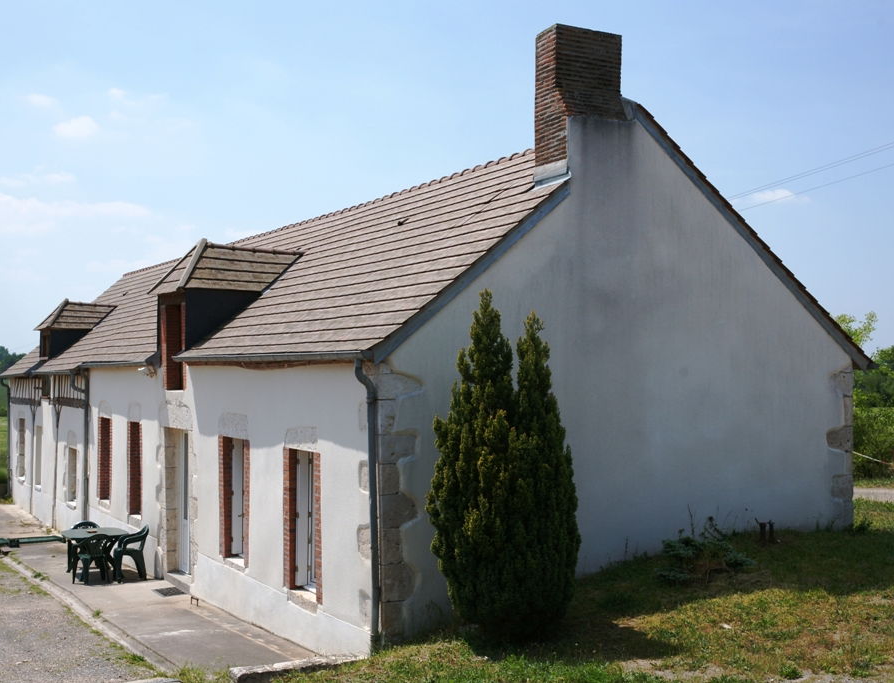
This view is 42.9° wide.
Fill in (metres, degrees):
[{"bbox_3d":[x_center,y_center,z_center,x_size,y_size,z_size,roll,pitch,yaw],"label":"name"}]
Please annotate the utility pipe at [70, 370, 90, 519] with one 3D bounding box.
[{"bbox_3d":[-7.472,2.243,23.200,0.380,3.303,0.100,1,-2,-29],"label":"utility pipe"}]

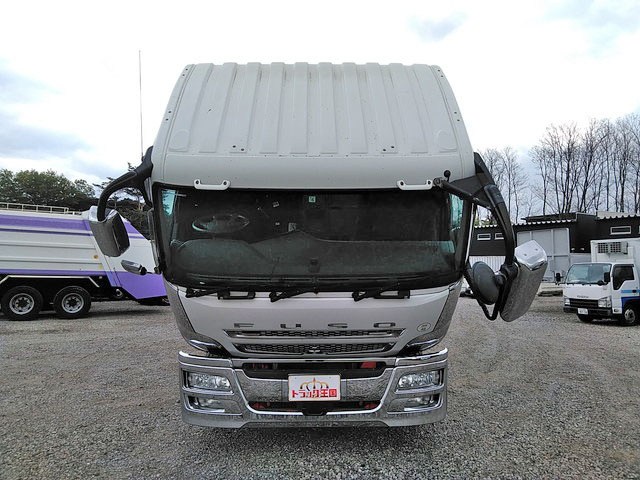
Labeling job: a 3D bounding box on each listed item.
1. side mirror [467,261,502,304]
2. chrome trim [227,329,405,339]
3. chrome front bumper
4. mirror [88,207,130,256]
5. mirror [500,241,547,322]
[{"bbox_3d":[1.140,0.301,3.450,0.100,0.260,0.230,-25,24,34],"label":"side mirror"},{"bbox_3d":[-0.047,0.796,4.240,1.490,0.090,0.070,0,37,-2],"label":"chrome trim"},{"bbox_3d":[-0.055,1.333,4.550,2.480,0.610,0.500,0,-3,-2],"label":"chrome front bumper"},{"bbox_3d":[-1.472,-0.056,3.500,0.190,0.360,0.120,12,39,14],"label":"mirror"},{"bbox_3d":[1.388,0.289,3.430,0.210,0.500,0.150,-21,43,-27],"label":"mirror"}]

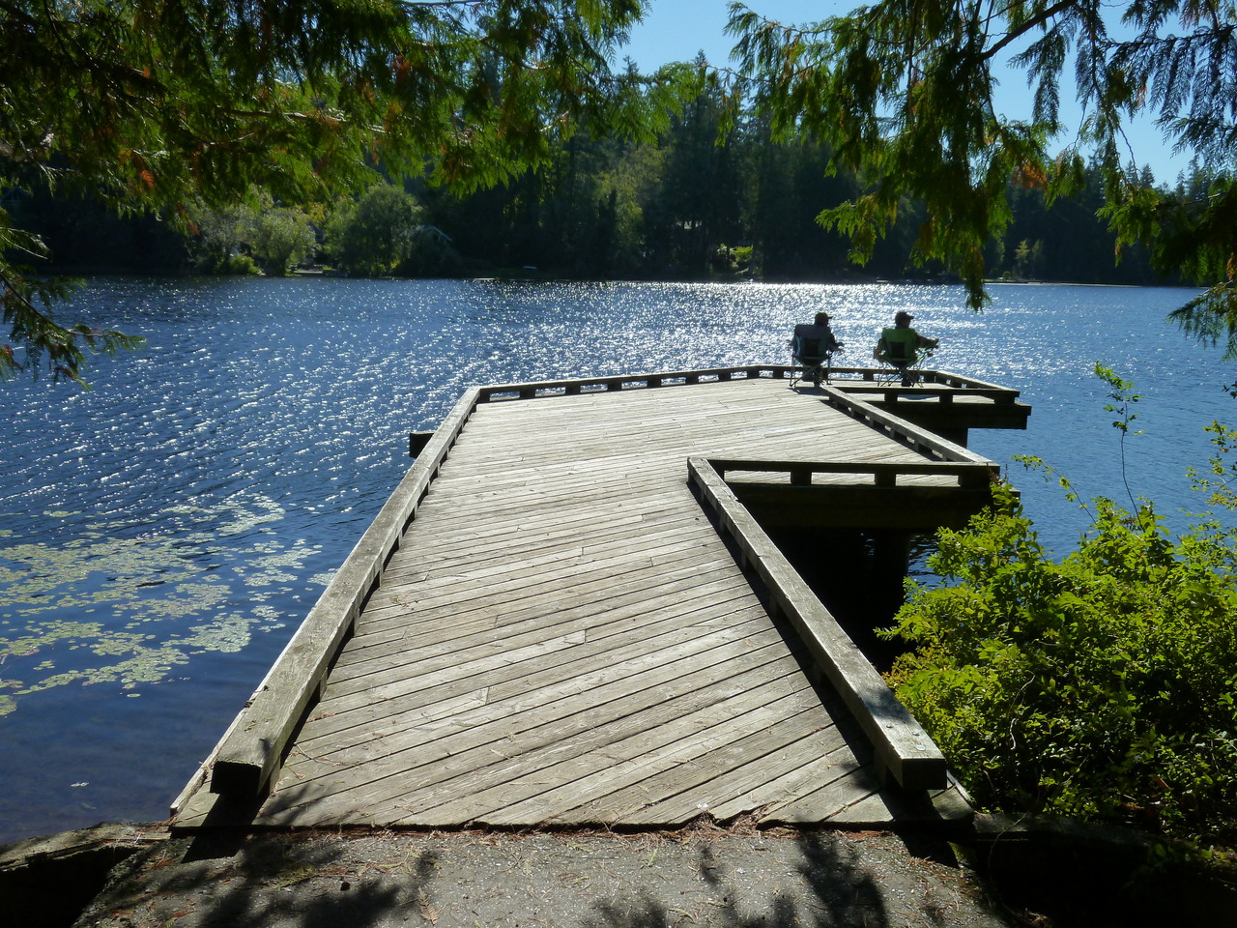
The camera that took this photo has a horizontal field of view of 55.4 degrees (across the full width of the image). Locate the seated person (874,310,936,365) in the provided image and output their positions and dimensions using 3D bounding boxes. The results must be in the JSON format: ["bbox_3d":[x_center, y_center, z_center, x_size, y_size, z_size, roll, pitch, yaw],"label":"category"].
[{"bbox_3d":[4.288,-1.702,17.469,0.820,1.150,0.800,6,11,26],"label":"seated person"}]

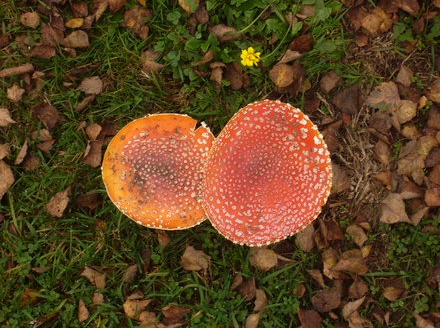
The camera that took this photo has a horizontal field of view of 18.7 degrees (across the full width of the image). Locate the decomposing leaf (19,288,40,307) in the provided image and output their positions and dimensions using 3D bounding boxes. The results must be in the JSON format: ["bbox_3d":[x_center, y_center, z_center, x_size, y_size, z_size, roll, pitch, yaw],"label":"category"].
[{"bbox_3d":[-0.224,0.157,1.571,0.025,0.010,0.024,11,83,1],"label":"decomposing leaf"}]

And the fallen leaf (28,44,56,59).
[{"bbox_3d":[-0.214,-0.135,1.606,0.033,0.010,0.018,6,83,1],"label":"fallen leaf"}]

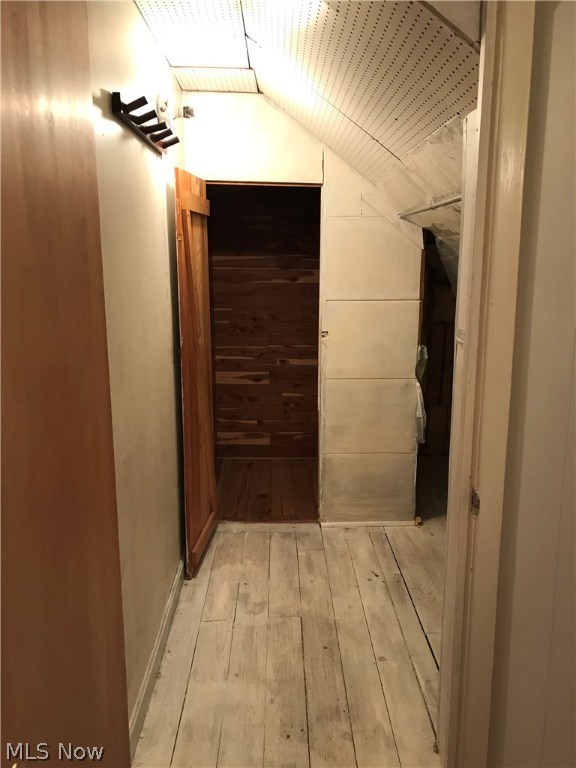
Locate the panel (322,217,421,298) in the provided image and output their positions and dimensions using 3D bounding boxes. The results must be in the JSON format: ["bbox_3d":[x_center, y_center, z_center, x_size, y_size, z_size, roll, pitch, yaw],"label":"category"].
[{"bbox_3d":[0.419,-0.624,3.134,0.493,0.405,0.016,0,12,-1],"label":"panel"}]

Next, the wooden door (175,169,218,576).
[{"bbox_3d":[-0.421,-0.043,2.941,0.037,1.789,0.570,1,12,4],"label":"wooden door"}]

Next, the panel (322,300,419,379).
[{"bbox_3d":[0.423,-0.229,3.215,0.496,0.403,0.016,0,12,-1],"label":"panel"}]

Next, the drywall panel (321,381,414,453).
[{"bbox_3d":[0.429,0.170,3.296,0.503,0.410,0.016,0,12,-1],"label":"drywall panel"}]

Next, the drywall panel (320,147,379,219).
[{"bbox_3d":[0.311,-0.984,3.059,0.285,0.331,0.016,0,12,-1],"label":"drywall panel"}]

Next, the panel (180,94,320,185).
[{"bbox_3d":[-0.171,-1.190,3.009,0.677,0.411,0.016,0,12,-1],"label":"panel"}]

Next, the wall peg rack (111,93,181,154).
[{"bbox_3d":[-0.443,-0.844,2.046,0.098,0.070,0.650,0,12,-1],"label":"wall peg rack"}]

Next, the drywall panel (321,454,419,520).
[{"bbox_3d":[0.438,0.560,3.376,0.518,0.387,0.016,0,12,-1],"label":"drywall panel"}]

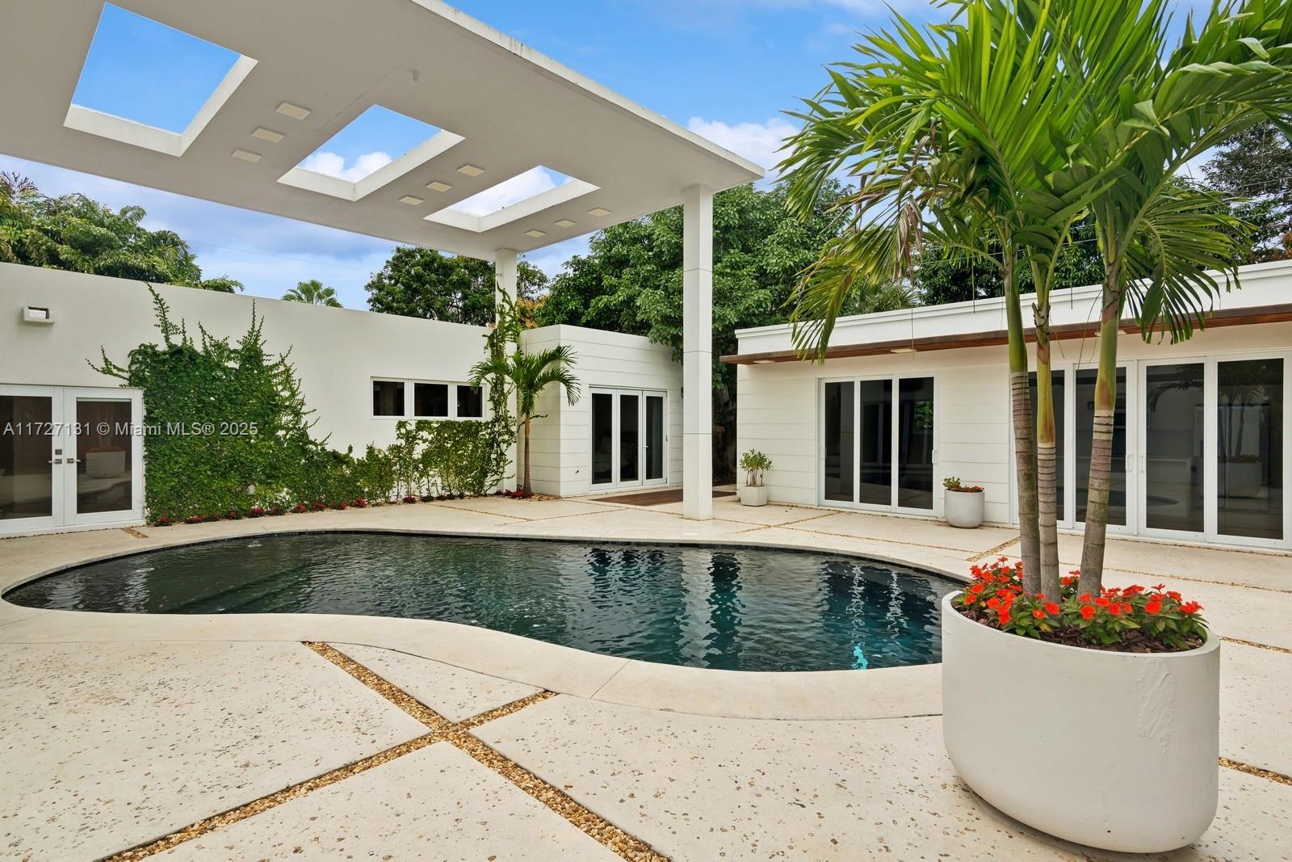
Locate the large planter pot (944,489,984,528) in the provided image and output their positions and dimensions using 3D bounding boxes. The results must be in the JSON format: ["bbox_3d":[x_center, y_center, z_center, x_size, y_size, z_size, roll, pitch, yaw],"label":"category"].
[{"bbox_3d":[4.943,1.200,9.435,0.610,0.530,0.610,1,1,41],"label":"large planter pot"}]

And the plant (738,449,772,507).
[{"bbox_3d":[2.110,0.895,11.796,0.600,1.070,0.600,1,1,41],"label":"plant"}]

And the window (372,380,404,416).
[{"bbox_3d":[-5.236,-0.666,12.405,0.100,0.734,0.676,1,1,44],"label":"window"}]

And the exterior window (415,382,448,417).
[{"bbox_3d":[-4.598,-0.645,13.062,0.100,0.718,0.775,1,1,44],"label":"exterior window"}]

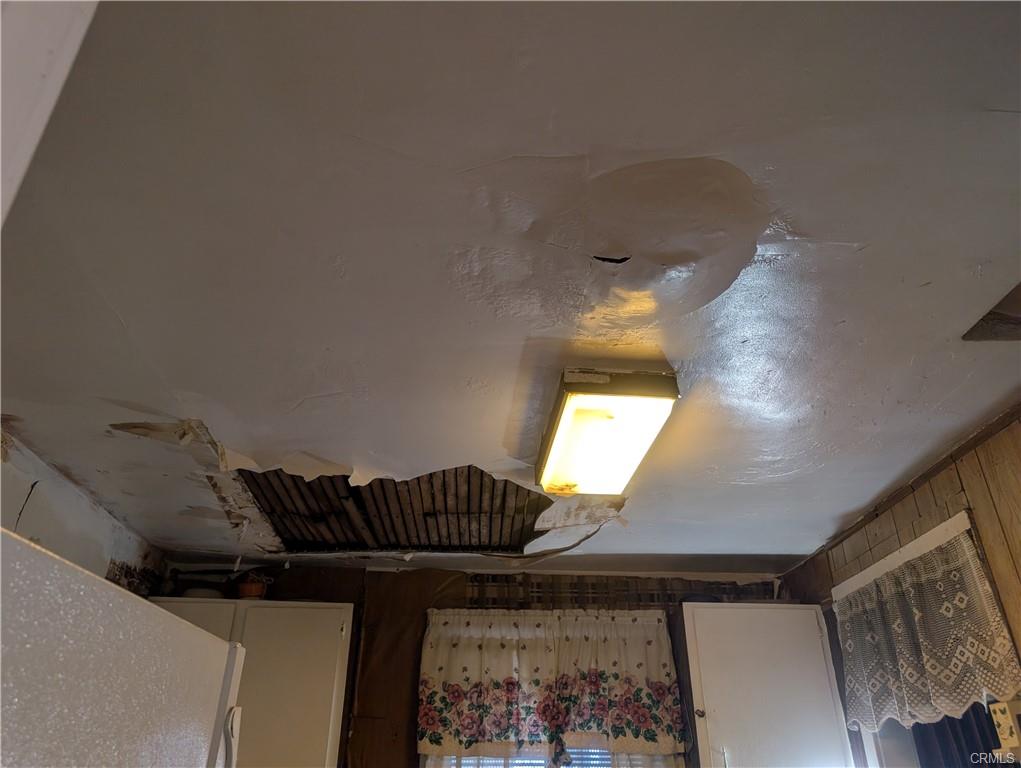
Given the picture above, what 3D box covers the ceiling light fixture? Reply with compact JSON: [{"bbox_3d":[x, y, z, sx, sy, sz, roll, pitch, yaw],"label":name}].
[{"bbox_3d":[0.260,0.165,2.055,0.294,0.099,0.602,2,-31,-4],"label":"ceiling light fixture"}]

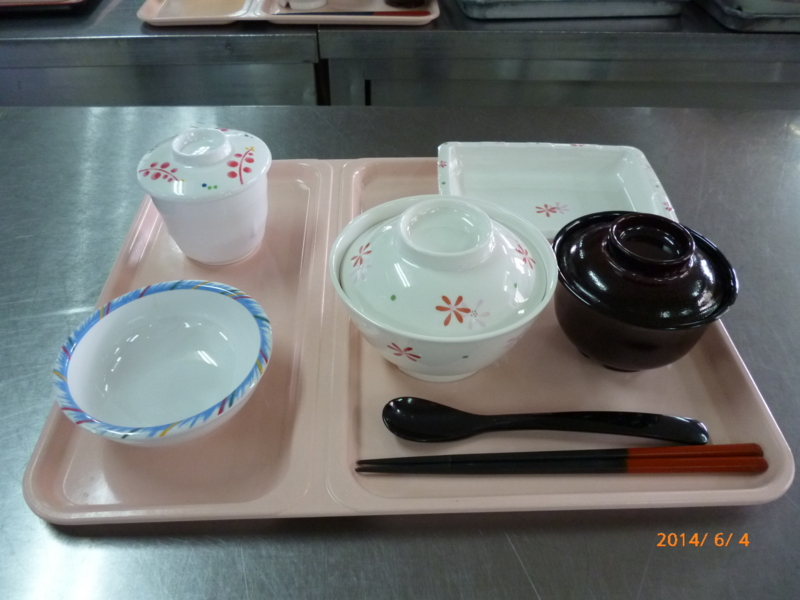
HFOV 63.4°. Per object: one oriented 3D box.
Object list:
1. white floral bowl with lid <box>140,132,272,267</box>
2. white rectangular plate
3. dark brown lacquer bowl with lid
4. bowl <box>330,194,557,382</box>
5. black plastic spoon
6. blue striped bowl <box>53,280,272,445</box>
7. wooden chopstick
[{"bbox_3d":[-0.133,-0.075,0.464,0.090,0.084,0.090,0,44,0],"label":"white floral bowl with lid"},{"bbox_3d":[0.115,-0.080,0.508,0.170,0.028,0.118,0,44,0],"label":"white rectangular plate"},{"bbox_3d":[0.144,-0.006,0.396,0.105,0.081,0.105,0,44,0],"label":"dark brown lacquer bowl with lid"},{"bbox_3d":[0.025,-0.009,0.392,0.130,0.089,0.130,0,44,0],"label":"bowl"},{"bbox_3d":[0.081,0.071,0.361,0.182,0.018,0.032,3,44,3],"label":"black plastic spoon"},{"bbox_3d":[-0.127,0.044,0.367,0.114,0.045,0.114,0,44,0],"label":"blue striped bowl"},{"bbox_3d":[0.088,0.089,0.349,0.224,0.008,0.019,-1,44,-1],"label":"wooden chopstick"}]

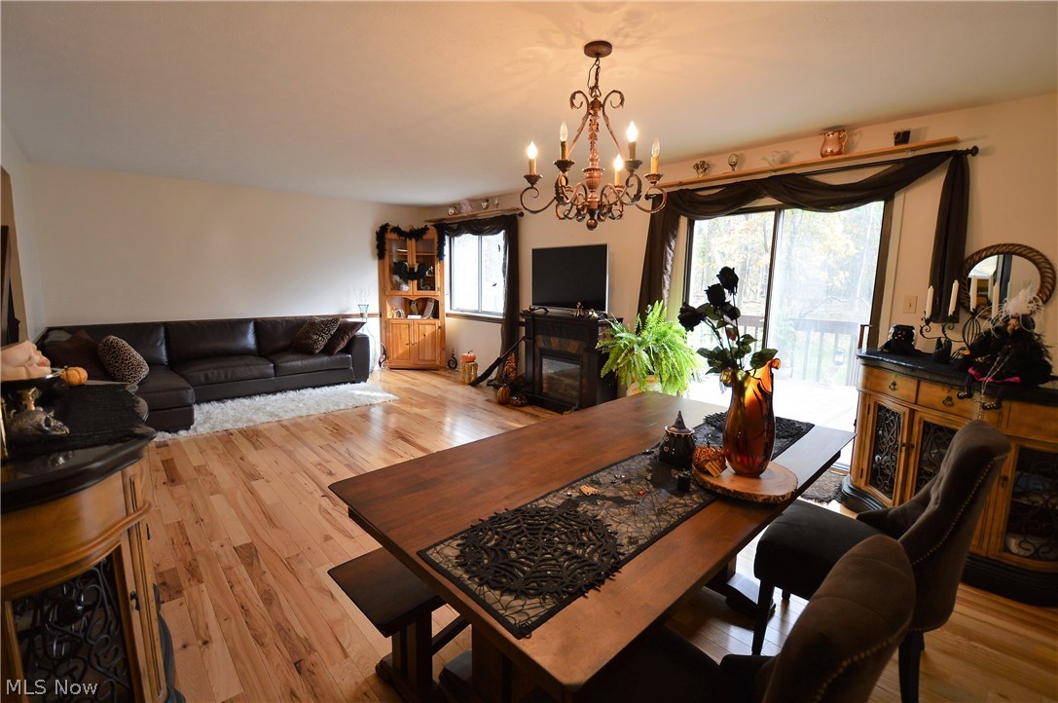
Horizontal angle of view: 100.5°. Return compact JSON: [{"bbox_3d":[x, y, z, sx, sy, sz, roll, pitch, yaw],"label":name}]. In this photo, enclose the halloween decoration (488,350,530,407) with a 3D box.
[{"bbox_3d":[-0.256,0.284,5.305,0.467,0.507,0.558,-8,12,-44],"label":"halloween decoration"}]

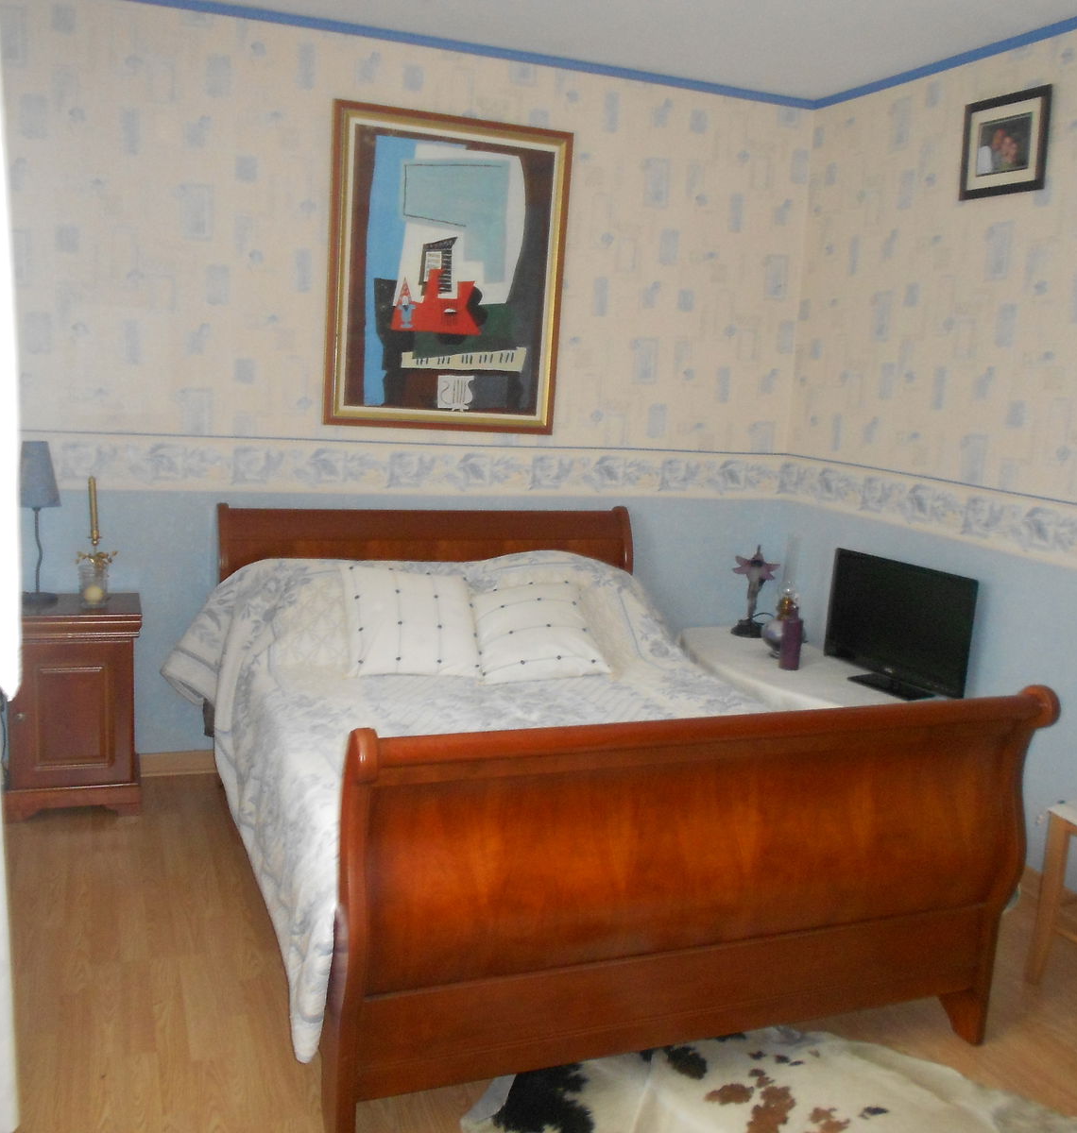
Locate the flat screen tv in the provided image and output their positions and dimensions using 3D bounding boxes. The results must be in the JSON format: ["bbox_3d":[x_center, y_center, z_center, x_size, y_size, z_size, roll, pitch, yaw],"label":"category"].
[{"bbox_3d":[1.183,0.198,3.722,0.171,0.418,0.564,-3,12,-33],"label":"flat screen tv"}]

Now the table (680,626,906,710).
[{"bbox_3d":[0.877,0.580,4.056,0.584,0.473,1.213,-1,11,-21],"label":"table"}]

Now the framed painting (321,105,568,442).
[{"bbox_3d":[-0.308,-0.997,3.916,0.836,1.047,0.040,-1,11,-21],"label":"framed painting"}]

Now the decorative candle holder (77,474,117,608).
[{"bbox_3d":[-1.378,-0.079,3.543,0.116,0.403,0.116,-1,11,-21],"label":"decorative candle holder"}]

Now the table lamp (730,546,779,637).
[{"bbox_3d":[0.846,0.094,4.427,0.146,0.347,0.146,-1,11,-21],"label":"table lamp"}]

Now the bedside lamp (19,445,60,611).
[{"bbox_3d":[-1.558,-0.130,3.517,0.151,0.493,0.151,-1,11,-21],"label":"bedside lamp"}]

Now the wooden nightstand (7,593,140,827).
[{"bbox_3d":[-1.464,0.439,3.589,0.391,0.641,0.337,-1,11,-21],"label":"wooden nightstand"}]

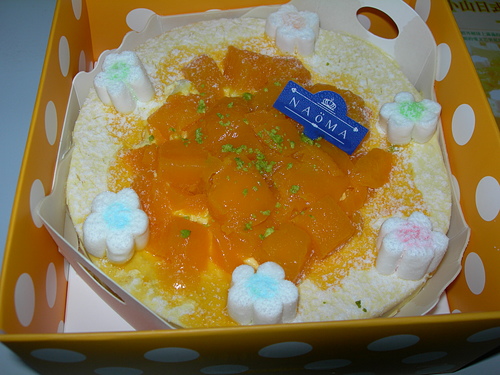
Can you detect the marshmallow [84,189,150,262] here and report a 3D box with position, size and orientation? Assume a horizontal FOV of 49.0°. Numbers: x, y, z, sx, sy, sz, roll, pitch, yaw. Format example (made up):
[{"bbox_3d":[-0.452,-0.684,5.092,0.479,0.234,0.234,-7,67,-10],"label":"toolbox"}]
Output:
[{"bbox_3d":[-0.059,0.017,0.246,0.029,0.016,0.029,20,61,0],"label":"marshmallow"}]

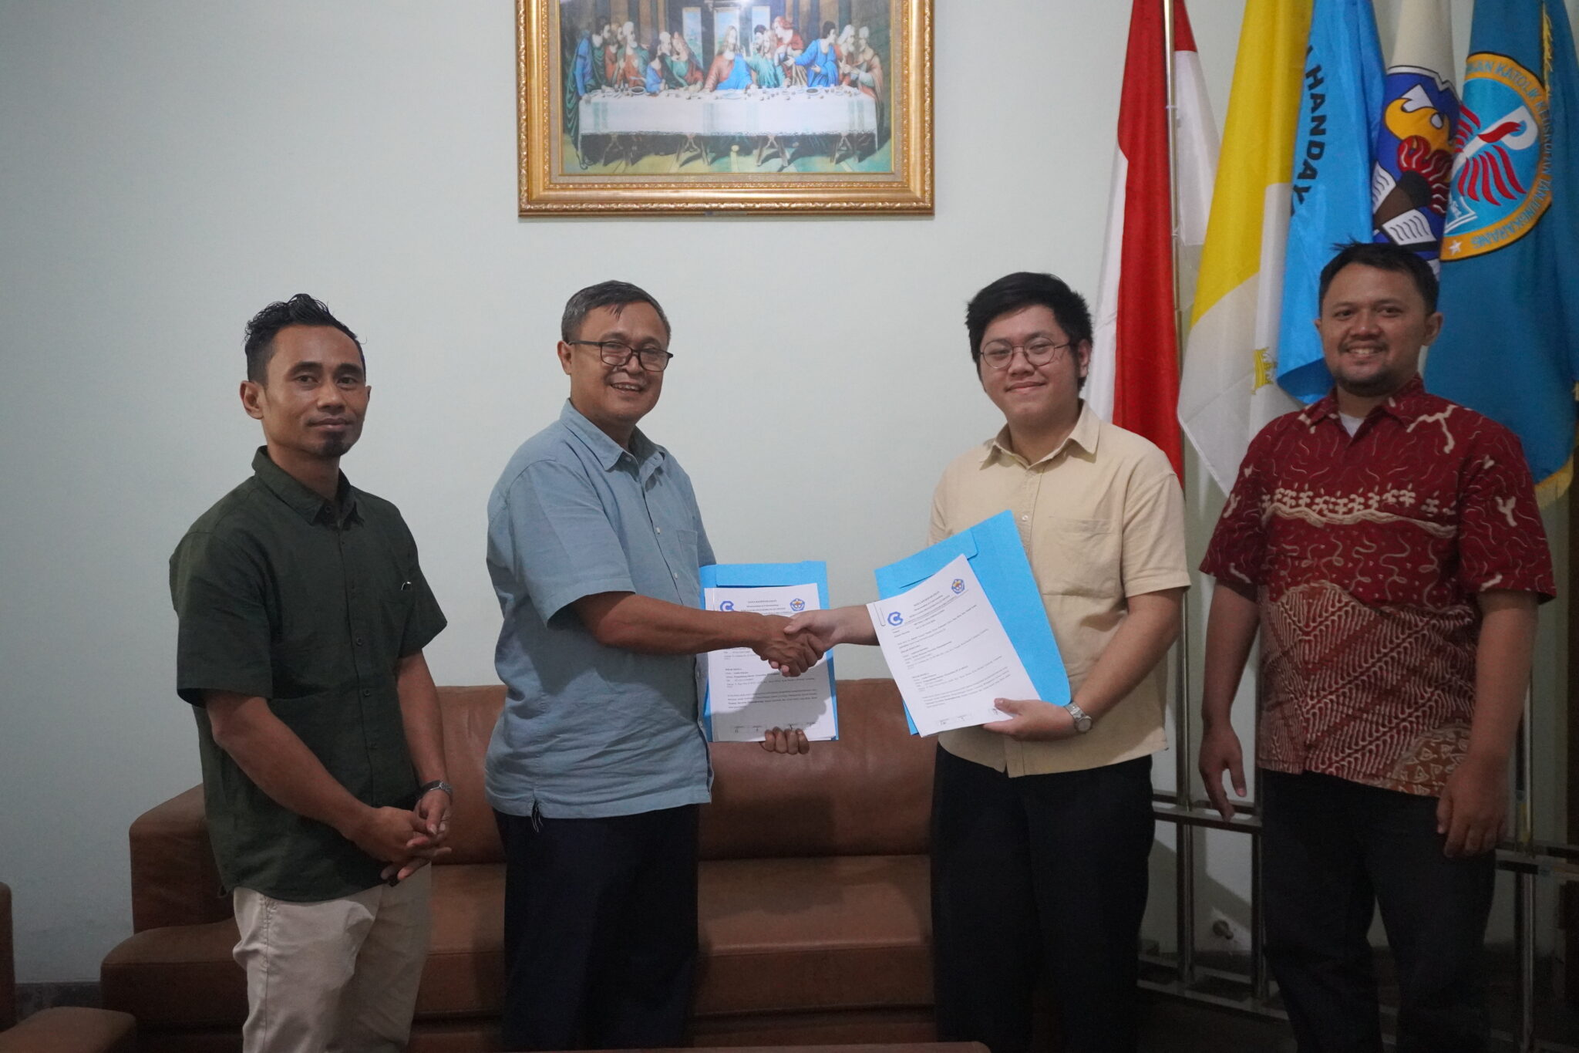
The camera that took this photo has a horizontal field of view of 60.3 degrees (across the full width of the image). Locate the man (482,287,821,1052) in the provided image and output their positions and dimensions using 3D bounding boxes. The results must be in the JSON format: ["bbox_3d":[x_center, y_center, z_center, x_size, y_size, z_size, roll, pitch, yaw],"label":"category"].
[{"bbox_3d":[-0.220,0.415,2.300,0.540,1.660,0.470,-1,1,30],"label":"man"}]

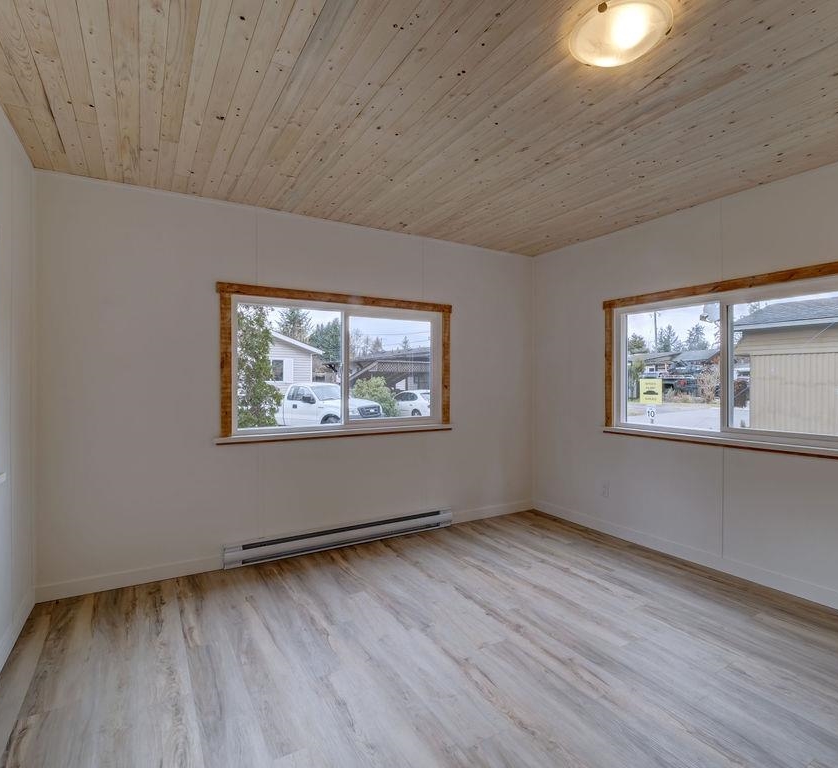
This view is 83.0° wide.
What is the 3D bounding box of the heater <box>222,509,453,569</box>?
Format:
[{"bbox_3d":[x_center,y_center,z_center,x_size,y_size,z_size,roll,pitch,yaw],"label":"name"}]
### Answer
[{"bbox_3d":[-0.468,1.056,3.325,1.676,0.150,0.062,0,1,-30],"label":"heater"}]

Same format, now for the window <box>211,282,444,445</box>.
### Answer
[{"bbox_3d":[-0.483,-0.132,3.321,1.736,0.974,0.050,0,1,-30],"label":"window"}]

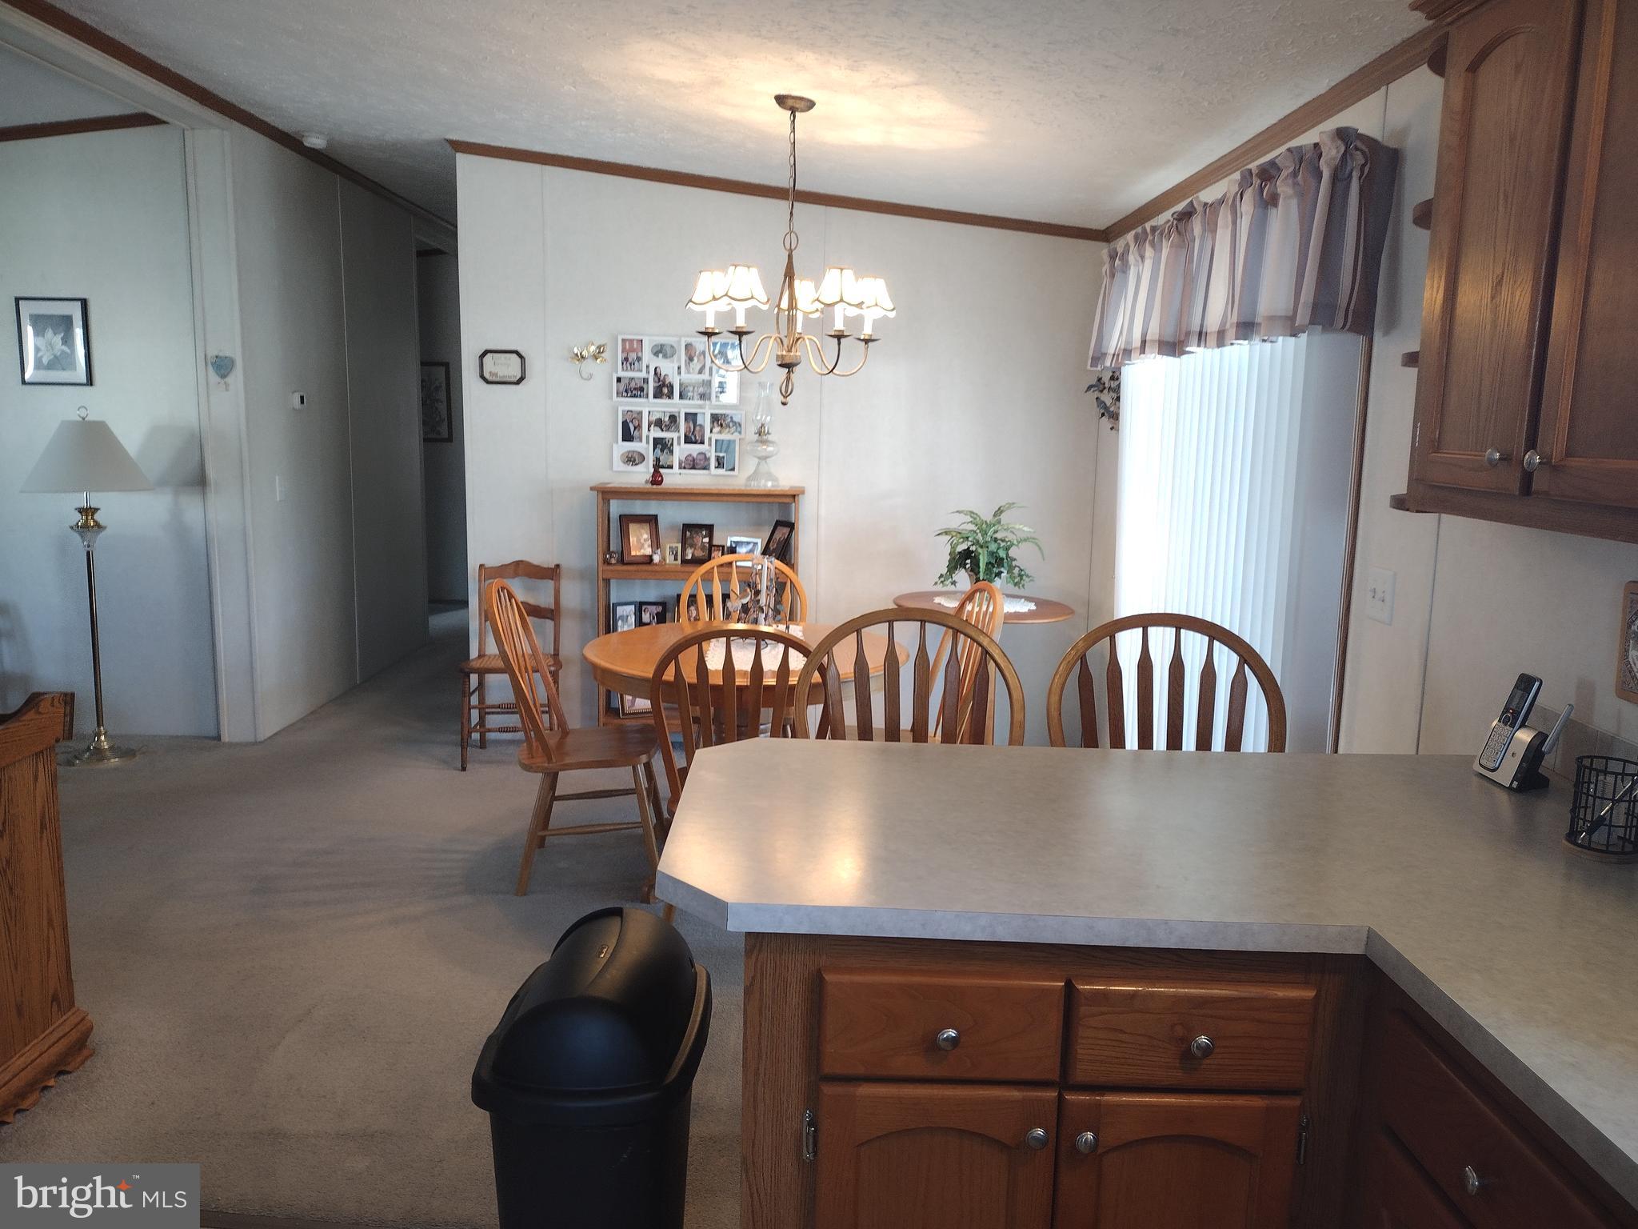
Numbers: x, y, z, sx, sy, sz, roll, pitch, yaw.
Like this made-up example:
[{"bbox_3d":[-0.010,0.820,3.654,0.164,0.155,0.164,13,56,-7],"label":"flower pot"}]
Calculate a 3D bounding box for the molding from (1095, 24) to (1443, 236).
[{"bbox_3d":[1.264,-1.405,4.055,0.035,0.055,2.950,1,9,-1],"label":"molding"}]

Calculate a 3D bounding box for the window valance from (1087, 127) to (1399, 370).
[{"bbox_3d":[1.208,-1.075,4.125,0.140,0.490,2.520,1,9,-1],"label":"window valance"}]

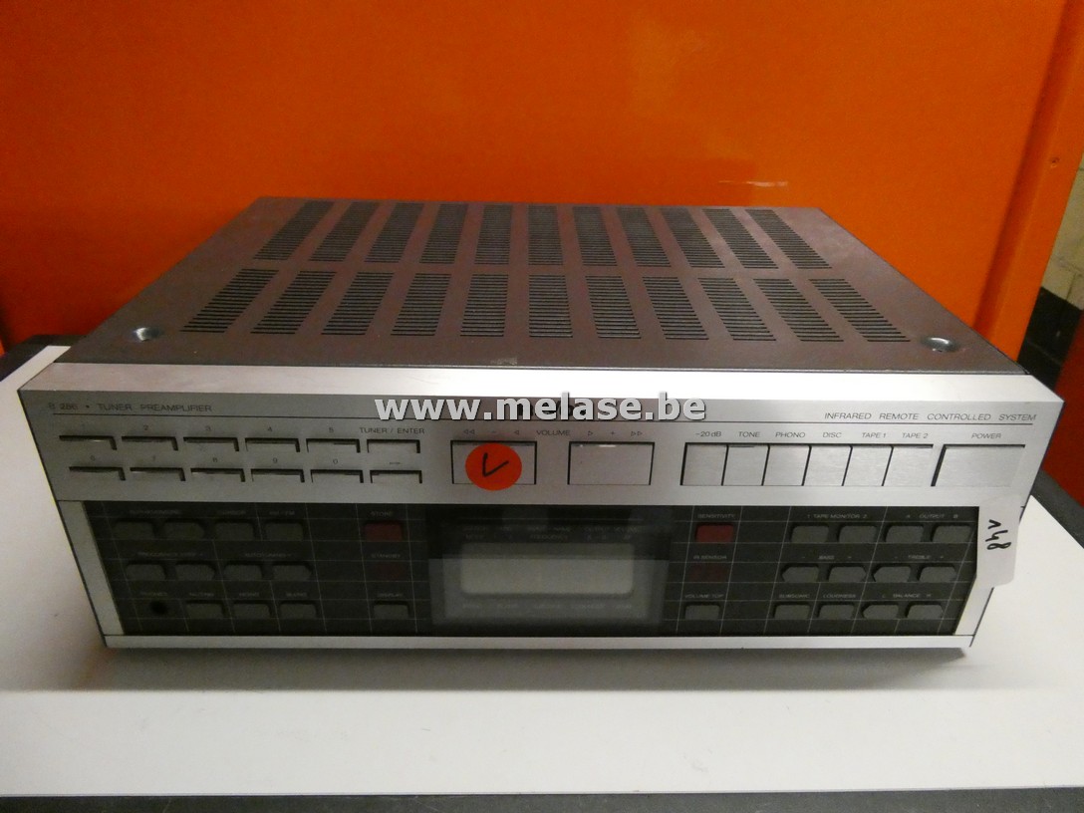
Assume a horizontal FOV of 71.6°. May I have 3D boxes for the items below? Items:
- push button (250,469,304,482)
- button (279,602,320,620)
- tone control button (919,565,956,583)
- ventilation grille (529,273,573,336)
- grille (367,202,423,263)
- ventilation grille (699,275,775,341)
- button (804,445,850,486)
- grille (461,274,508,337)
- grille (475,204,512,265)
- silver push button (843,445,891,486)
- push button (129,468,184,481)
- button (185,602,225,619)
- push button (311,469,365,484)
[{"bbox_3d":[-0.120,0.031,0.343,0.023,0.007,0.005,1,30,-1],"label":"push button"},{"bbox_3d":[-0.124,0.104,0.385,0.019,0.012,0.005,1,30,-1],"label":"button"},{"bbox_3d":[0.197,0.083,0.374,0.017,0.011,0.004,1,29,-1],"label":"tone control button"},{"bbox_3d":[0.004,-0.057,0.420,0.022,0.003,0.094,1,29,-2],"label":"ventilation grille"},{"bbox_3d":[-0.102,-0.124,0.533,0.022,0.003,0.139,1,30,-1],"label":"grille"},{"bbox_3d":[0.108,-0.055,0.423,0.022,0.003,0.094,1,29,-2],"label":"ventilation grille"},{"bbox_3d":[0.130,0.027,0.343,0.018,0.022,0.005,1,29,-1],"label":"button"},{"bbox_3d":[-0.030,-0.056,0.415,0.022,0.002,0.091,1,29,-1],"label":"grille"},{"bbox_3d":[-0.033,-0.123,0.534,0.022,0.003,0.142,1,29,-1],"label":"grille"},{"bbox_3d":[0.149,0.027,0.343,0.018,0.022,0.005,1,29,-1],"label":"silver push button"},{"bbox_3d":[-0.173,0.031,0.339,0.023,0.007,0.004,1,29,-1],"label":"push button"},{"bbox_3d":[-0.170,0.103,0.381,0.017,0.011,0.004,1,29,-1],"label":"button"},{"bbox_3d":[-0.093,0.032,0.344,0.023,0.007,0.005,1,30,-1],"label":"push button"}]

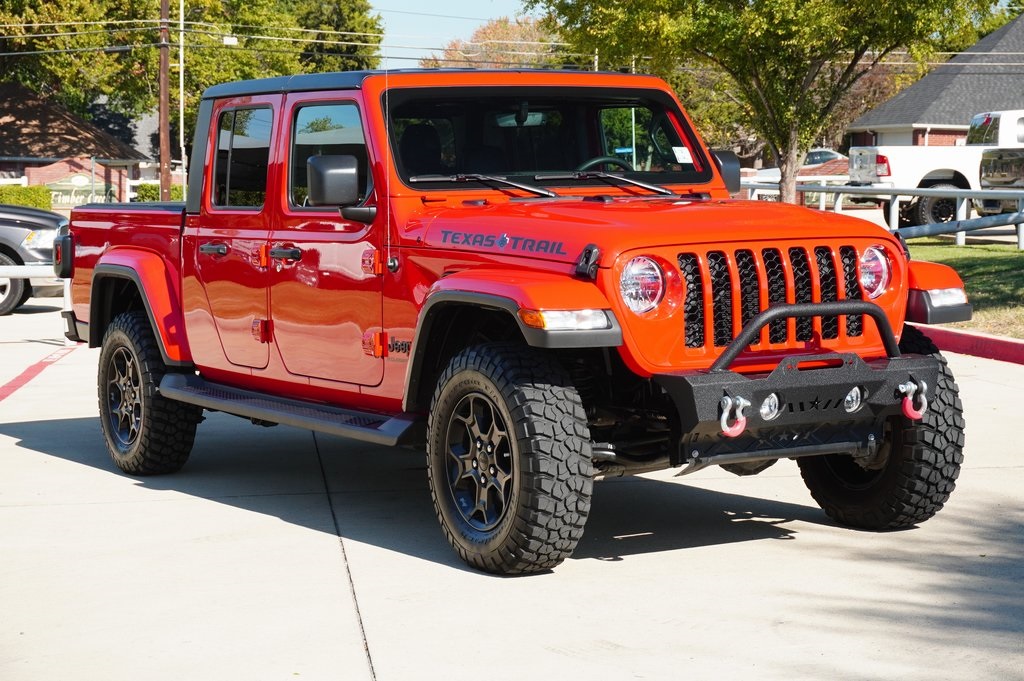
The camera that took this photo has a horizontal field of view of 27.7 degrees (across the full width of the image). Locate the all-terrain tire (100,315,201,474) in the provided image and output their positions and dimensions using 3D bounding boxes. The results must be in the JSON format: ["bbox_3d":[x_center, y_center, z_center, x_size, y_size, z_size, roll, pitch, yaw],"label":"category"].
[{"bbox_3d":[-1.782,0.259,10.156,0.260,0.785,0.795,-4,4,-30],"label":"all-terrain tire"}]

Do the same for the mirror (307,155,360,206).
[{"bbox_3d":[-0.683,-0.616,7.947,0.185,0.195,0.110,-4,4,-30],"label":"mirror"}]

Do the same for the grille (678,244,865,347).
[{"bbox_3d":[0.893,-0.156,7.139,0.780,0.340,0.090,-4,4,-30],"label":"grille"}]

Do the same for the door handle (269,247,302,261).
[{"bbox_3d":[-0.944,-0.361,8.614,0.060,0.050,0.220,-4,4,-30],"label":"door handle"}]

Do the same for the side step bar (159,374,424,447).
[{"bbox_3d":[-0.981,0.284,8.716,0.180,0.105,2.320,-4,4,-30],"label":"side step bar"}]

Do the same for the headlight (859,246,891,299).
[{"bbox_3d":[1.281,-0.243,7.469,0.190,0.190,0.100,-4,4,-30],"label":"headlight"}]

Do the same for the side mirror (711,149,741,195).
[{"bbox_3d":[0.914,-0.704,8.845,0.220,0.220,0.140,-4,4,-30],"label":"side mirror"}]

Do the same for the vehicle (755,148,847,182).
[{"bbox_3d":[9.037,-4.844,60.000,4.700,1.460,1.830,-2,4,-30],"label":"vehicle"}]

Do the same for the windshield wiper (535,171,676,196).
[{"bbox_3d":[0.376,-0.620,8.287,0.635,0.115,0.095,-4,4,-30],"label":"windshield wiper"}]

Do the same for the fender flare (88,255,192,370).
[{"bbox_3d":[-1.809,-0.178,10.070,0.160,0.540,1.070,-4,4,-30],"label":"fender flare"}]

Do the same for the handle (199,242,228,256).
[{"bbox_3d":[-1.342,-0.408,9.335,0.050,0.052,0.240,-4,4,-30],"label":"handle"}]

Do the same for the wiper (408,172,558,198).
[{"bbox_3d":[-0.109,-0.597,8.027,0.610,0.115,0.050,-4,-30,-30],"label":"wiper"}]

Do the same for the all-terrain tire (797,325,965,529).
[{"bbox_3d":[1.395,0.317,7.952,0.265,0.790,0.790,-4,4,-30],"label":"all-terrain tire"}]

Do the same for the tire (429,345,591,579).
[{"bbox_3d":[-0.016,0.408,7.153,0.260,0.785,0.795,-4,4,-29],"label":"tire"}]

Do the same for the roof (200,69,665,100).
[{"bbox_3d":[-0.375,-1.134,9.196,1.450,0.135,1.660,-4,6,-30],"label":"roof"}]

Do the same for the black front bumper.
[{"bbox_3d":[0.966,0.139,7.046,1.100,0.550,0.340,-4,4,-30],"label":"black front bumper"}]

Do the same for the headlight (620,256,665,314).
[{"bbox_3d":[0.432,-0.187,6.958,0.195,0.195,0.110,-4,4,-30],"label":"headlight"}]

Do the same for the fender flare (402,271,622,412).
[{"bbox_3d":[-0.016,0.021,7.186,0.310,0.520,0.990,-4,4,-30],"label":"fender flare"}]

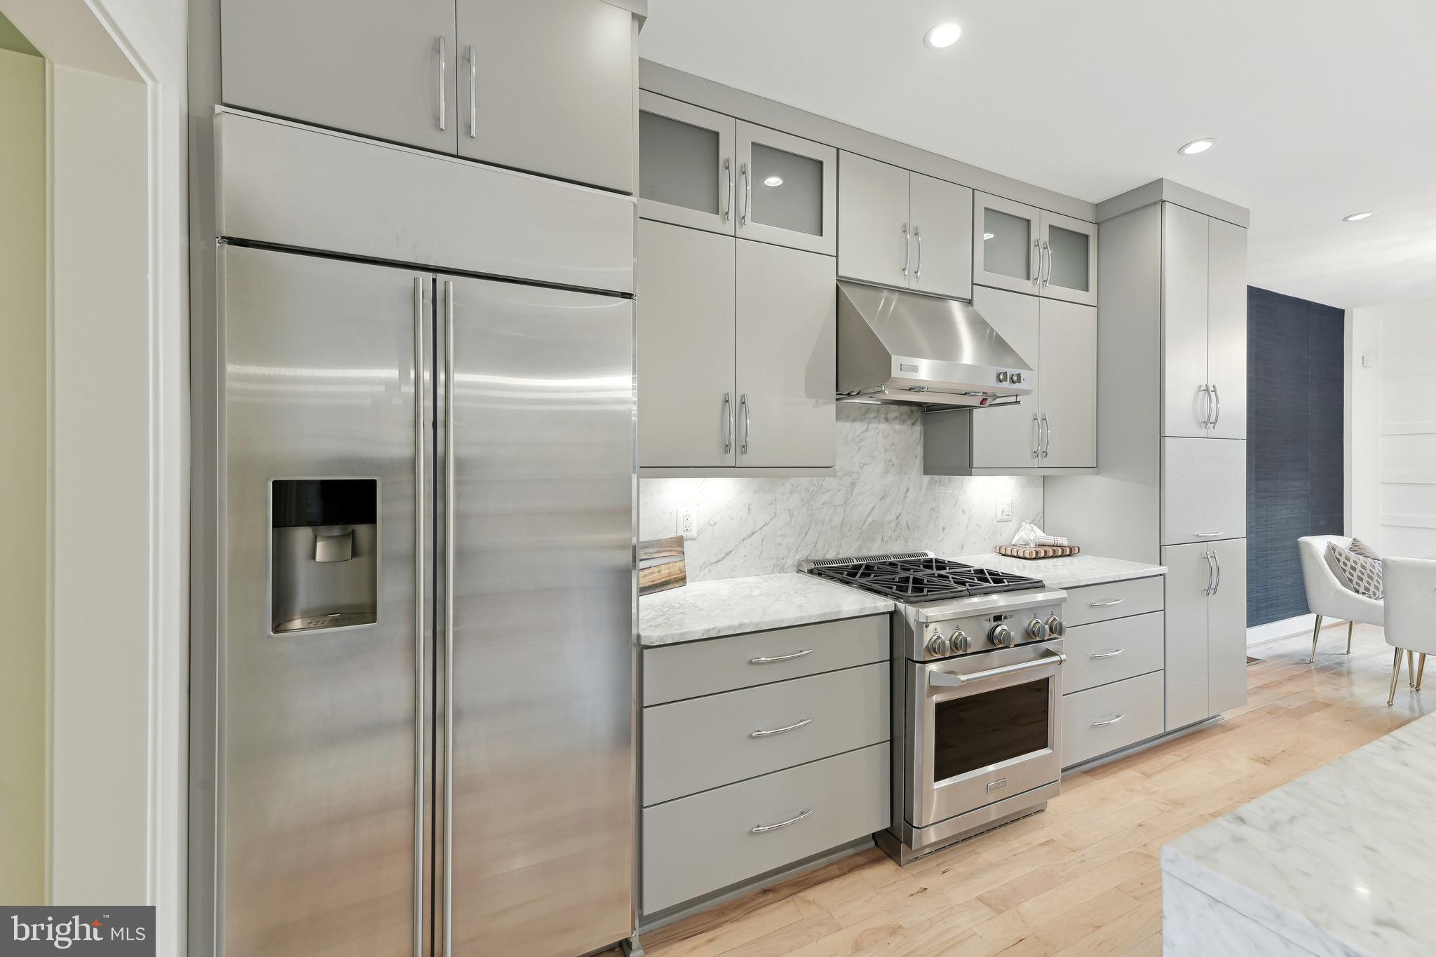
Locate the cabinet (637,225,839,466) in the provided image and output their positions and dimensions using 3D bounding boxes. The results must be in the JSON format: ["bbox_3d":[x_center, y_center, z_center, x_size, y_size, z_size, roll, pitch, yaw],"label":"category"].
[{"bbox_3d":[0.002,-0.452,2.190,0.906,0.867,0.308,0,1,-25],"label":"cabinet"}]

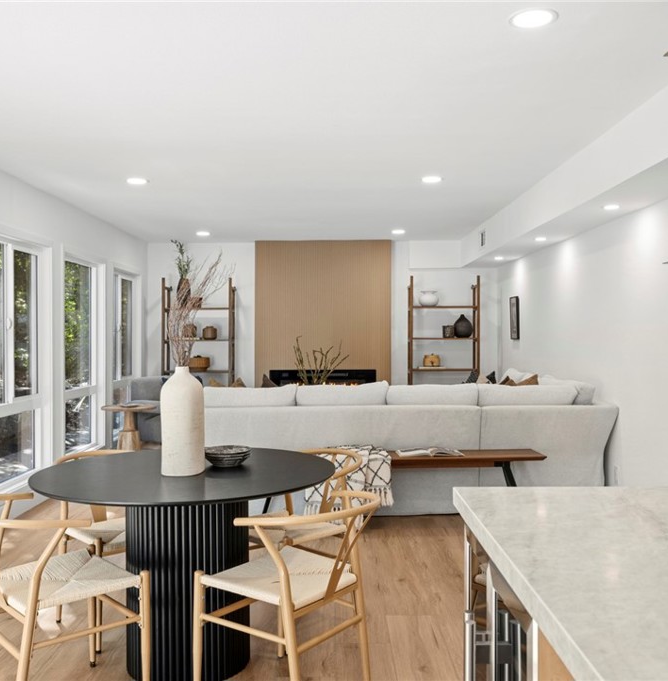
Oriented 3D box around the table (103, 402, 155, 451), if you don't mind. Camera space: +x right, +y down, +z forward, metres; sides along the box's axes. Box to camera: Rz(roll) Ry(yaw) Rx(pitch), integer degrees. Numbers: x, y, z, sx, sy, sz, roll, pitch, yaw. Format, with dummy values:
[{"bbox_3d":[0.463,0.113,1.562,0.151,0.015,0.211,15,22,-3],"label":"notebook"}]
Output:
[{"bbox_3d":[-1.923,0.934,6.950,0.530,0.620,0.530,0,1,0],"label":"table"}]

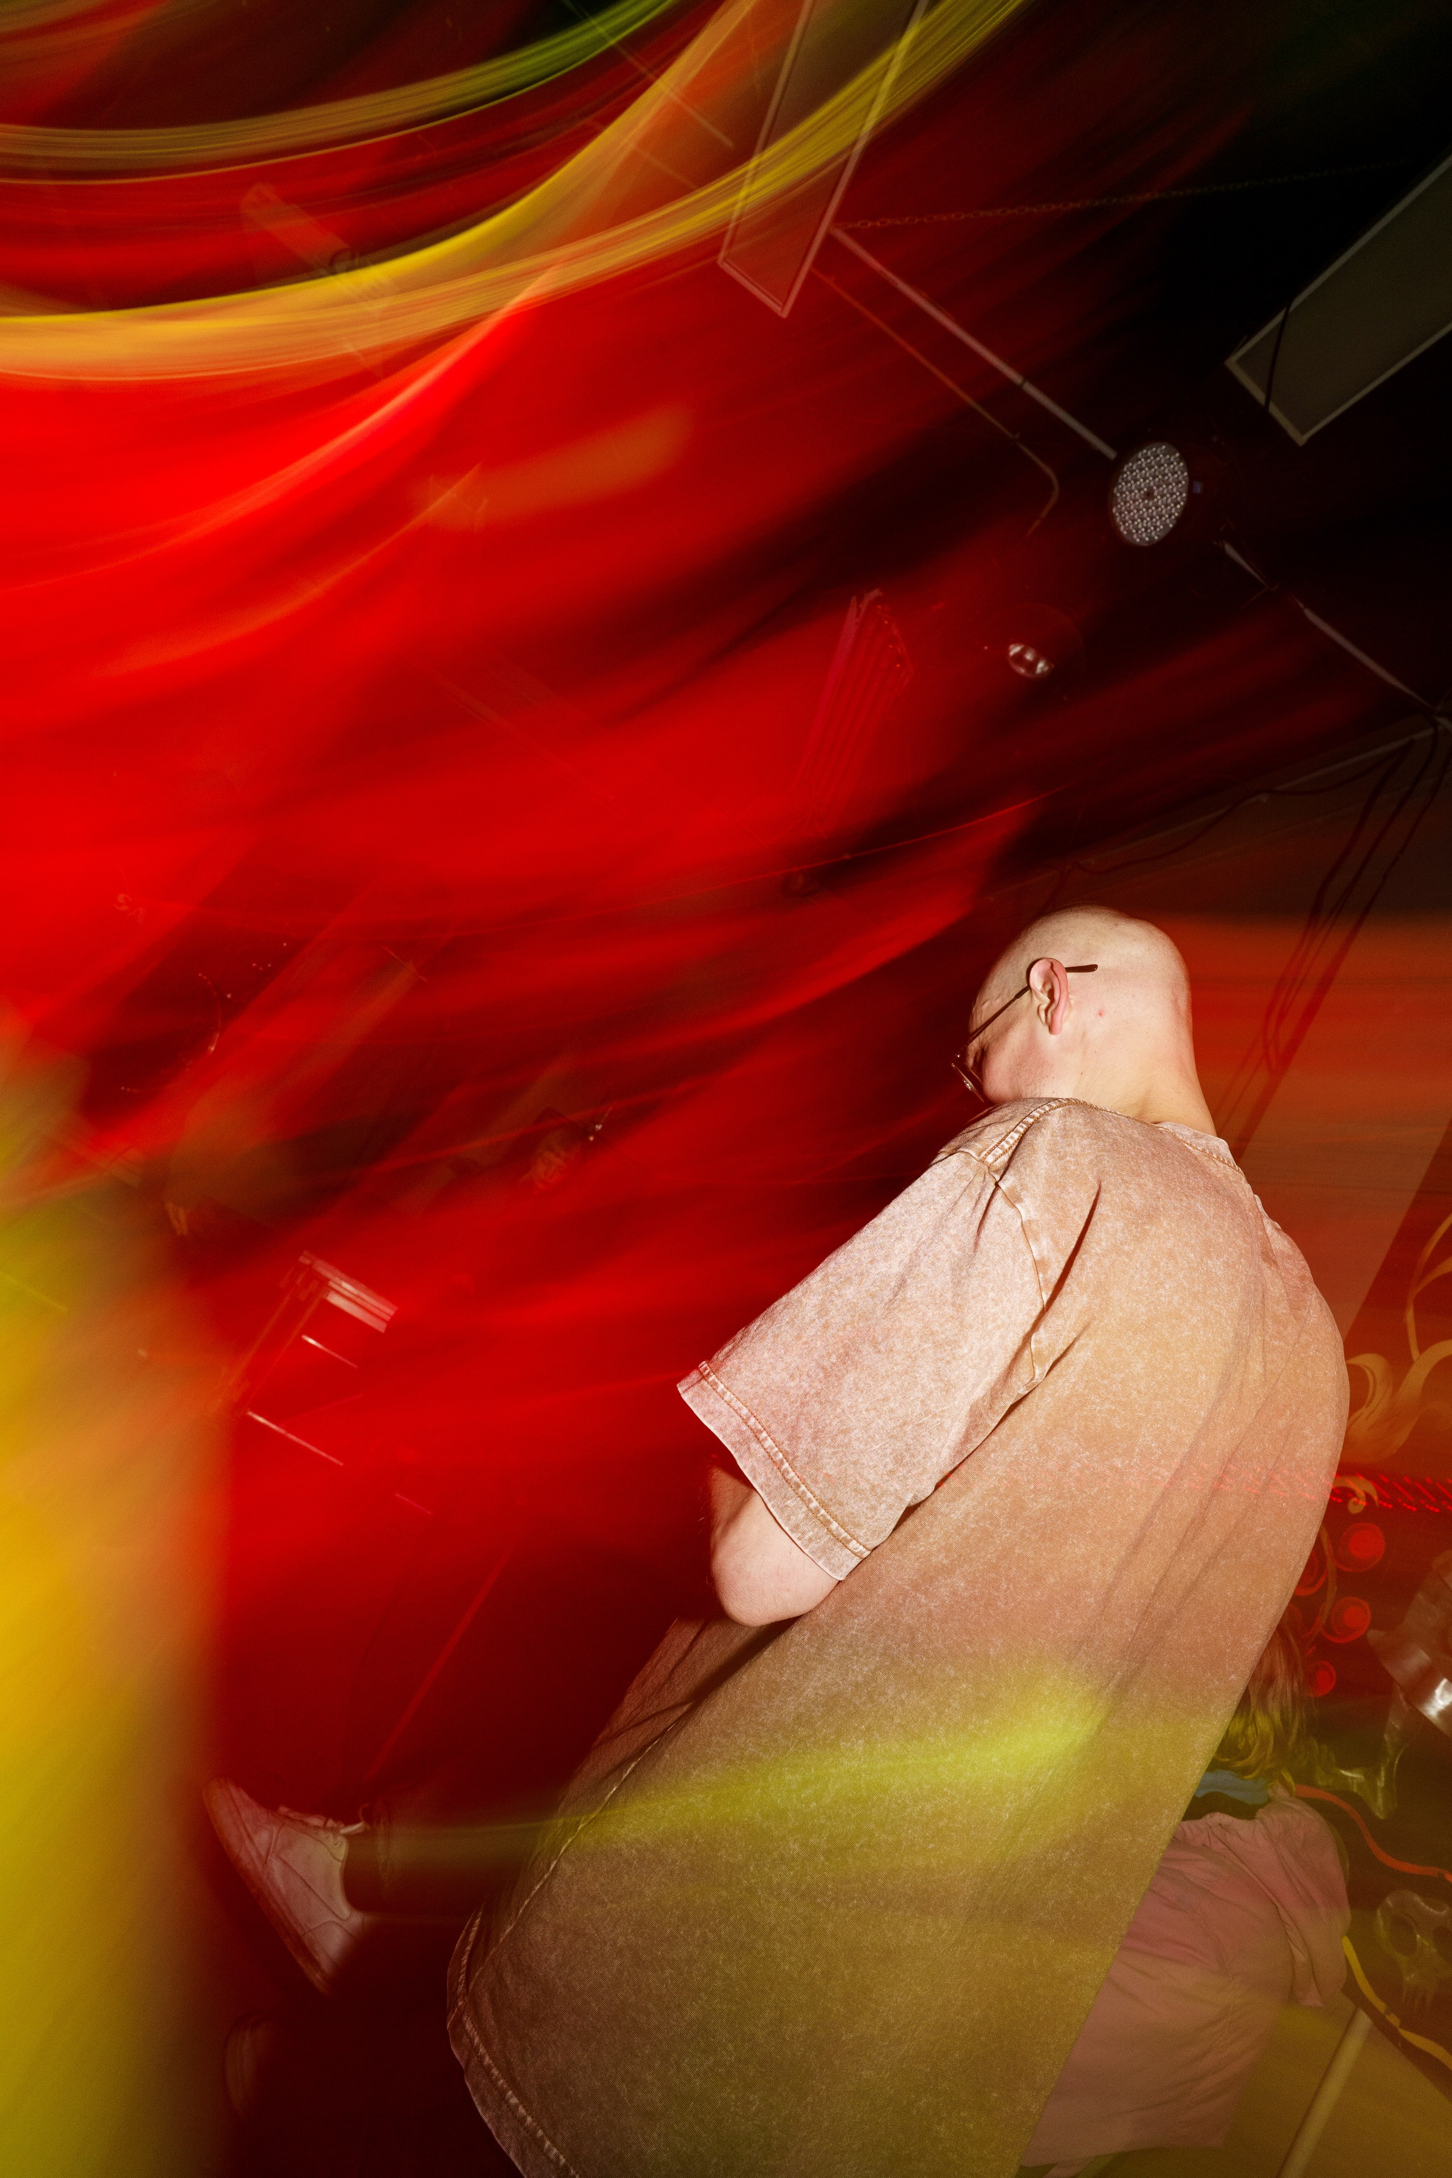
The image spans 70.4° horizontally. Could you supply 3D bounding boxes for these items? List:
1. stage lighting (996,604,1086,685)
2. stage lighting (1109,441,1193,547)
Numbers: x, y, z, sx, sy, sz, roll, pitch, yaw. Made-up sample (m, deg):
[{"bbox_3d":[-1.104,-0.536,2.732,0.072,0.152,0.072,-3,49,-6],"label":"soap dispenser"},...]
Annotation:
[{"bbox_3d":[0.828,-1.181,2.750,0.210,0.210,0.210,29,-49,3],"label":"stage lighting"},{"bbox_3d":[0.932,-1.264,2.185,0.200,0.130,0.200,21,-55,52],"label":"stage lighting"}]

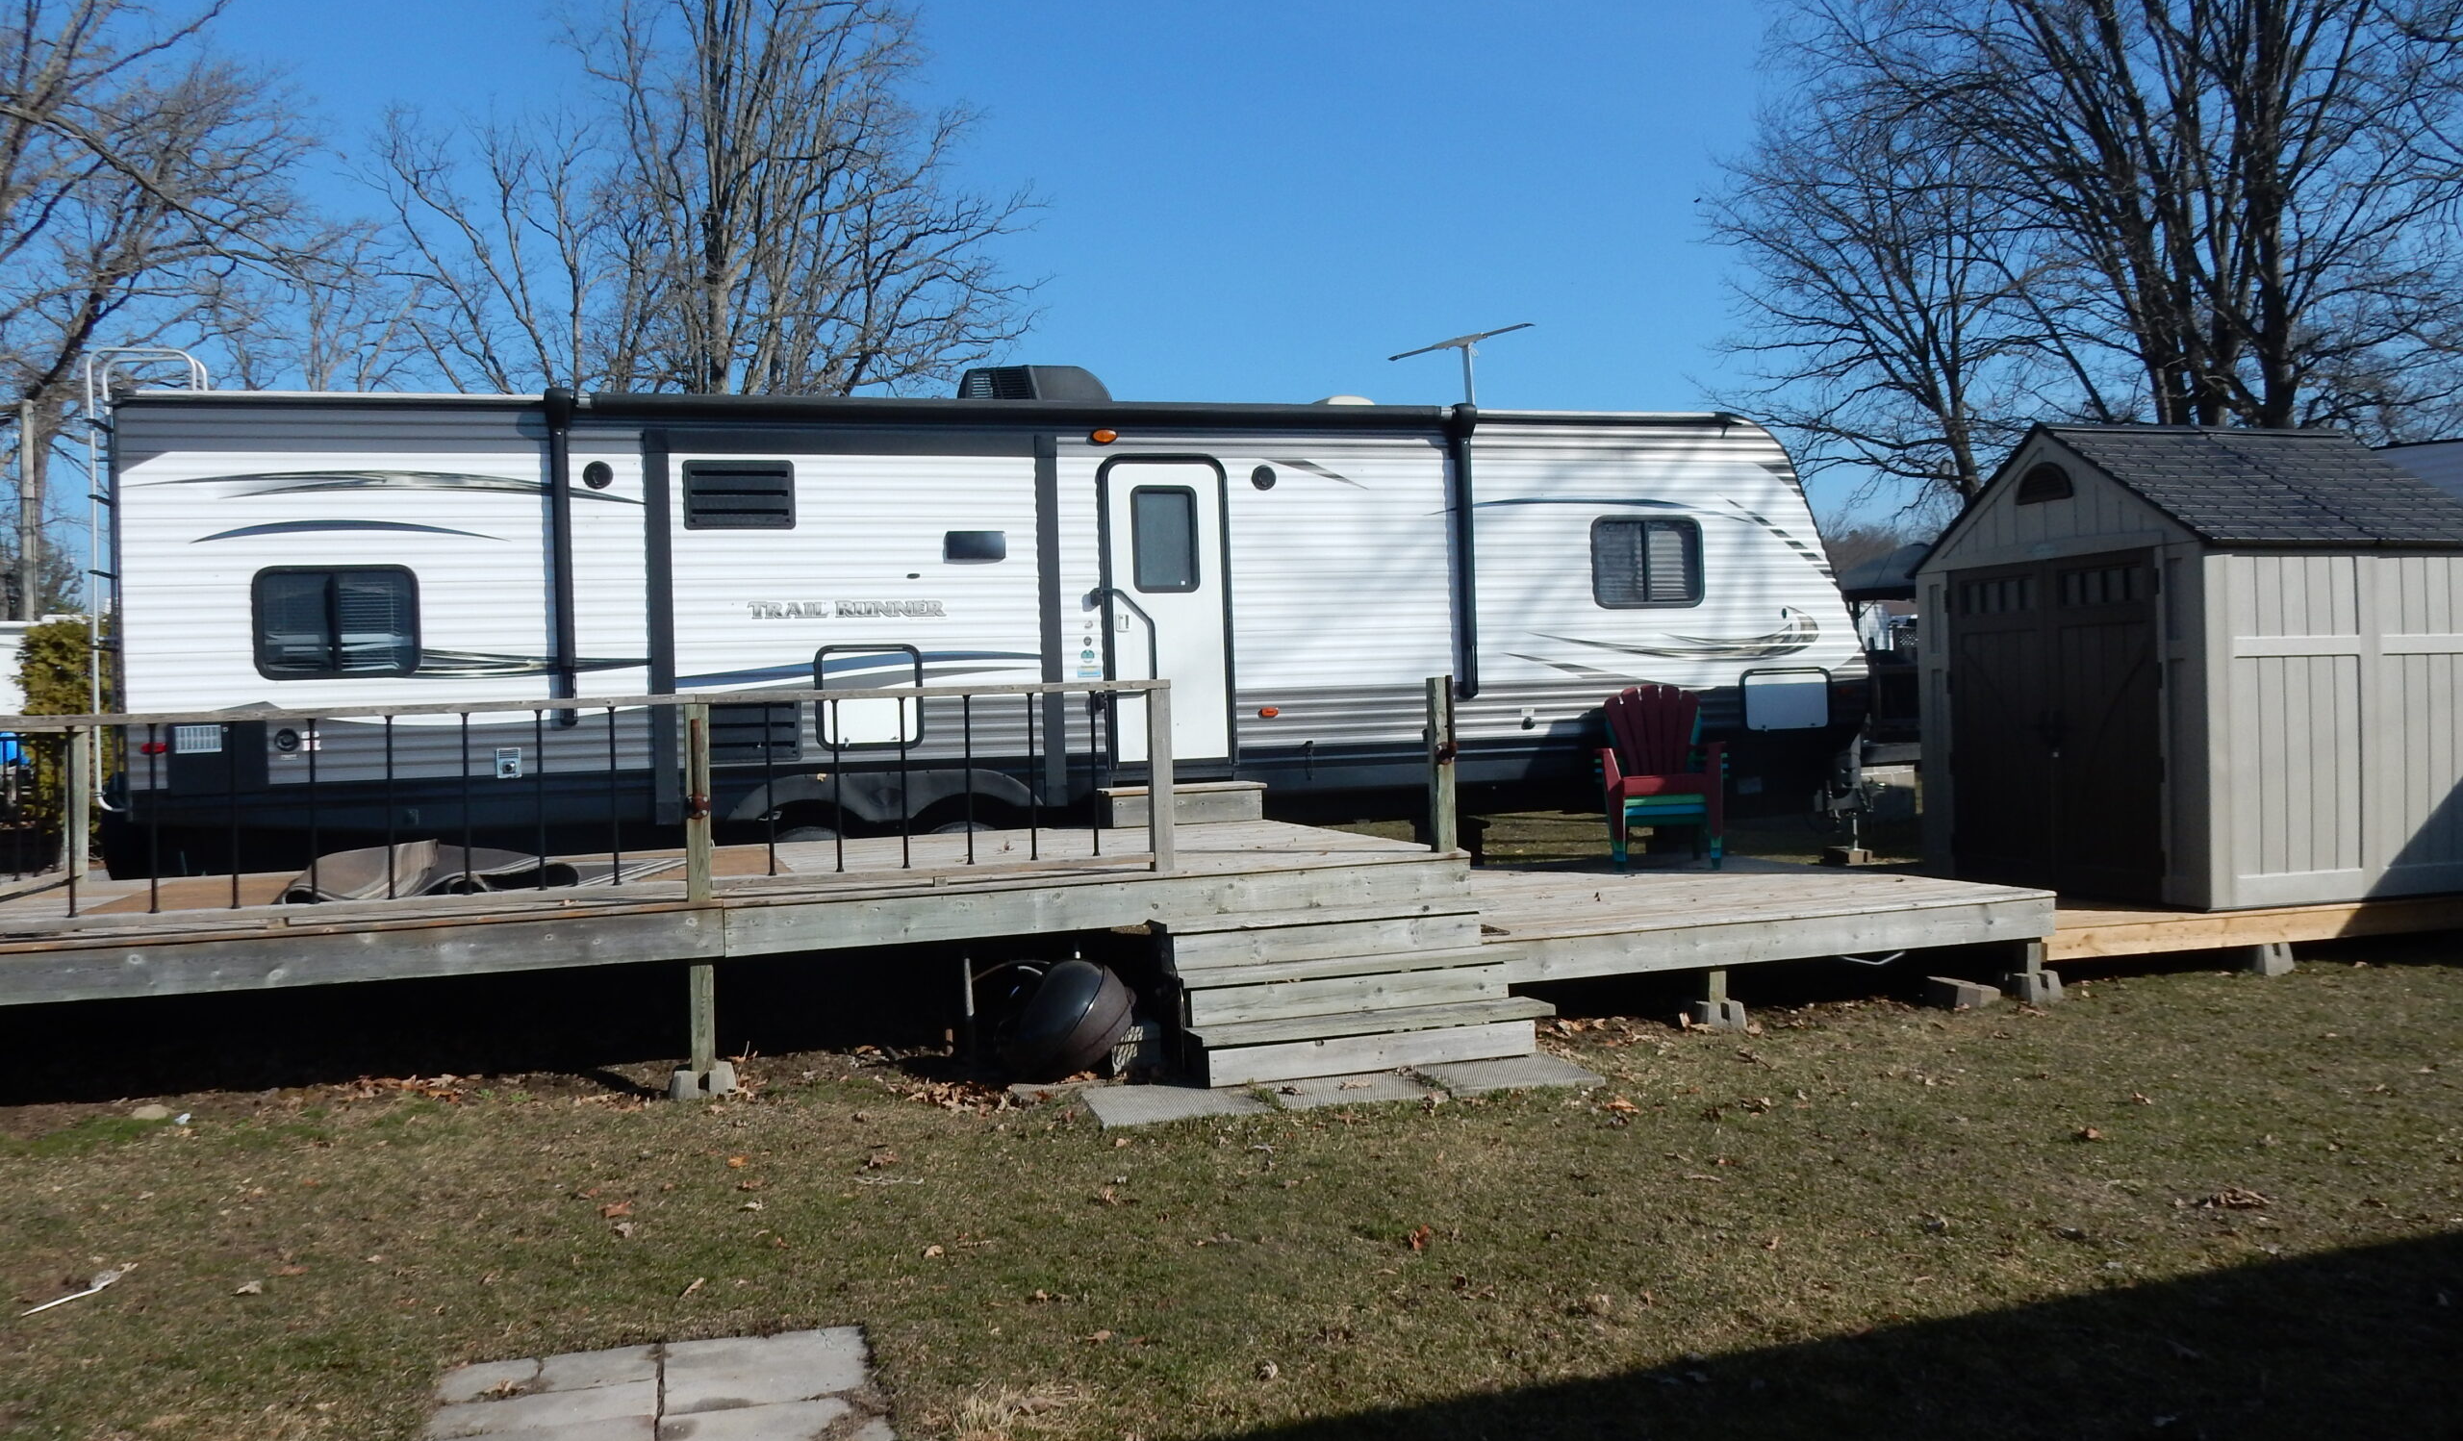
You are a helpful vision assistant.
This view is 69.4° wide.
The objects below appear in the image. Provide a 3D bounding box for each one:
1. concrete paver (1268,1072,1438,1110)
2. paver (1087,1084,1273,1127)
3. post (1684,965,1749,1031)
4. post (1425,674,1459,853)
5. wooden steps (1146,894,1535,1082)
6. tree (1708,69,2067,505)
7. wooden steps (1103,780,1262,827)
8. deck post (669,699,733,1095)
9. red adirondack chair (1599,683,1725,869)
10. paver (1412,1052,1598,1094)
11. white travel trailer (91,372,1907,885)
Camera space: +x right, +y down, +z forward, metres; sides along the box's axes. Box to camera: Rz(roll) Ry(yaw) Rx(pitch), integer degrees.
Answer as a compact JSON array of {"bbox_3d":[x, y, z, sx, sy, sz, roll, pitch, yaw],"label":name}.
[{"bbox_3d":[0.418,1.437,6.882,0.620,0.050,0.610,-2,1,-14],"label":"concrete paver"},{"bbox_3d":[-0.236,1.457,6.690,0.620,0.050,0.610,-2,1,-14],"label":"paver"},{"bbox_3d":[2.172,1.251,8.105,0.230,0.314,0.230,-2,1,-19],"label":"post"},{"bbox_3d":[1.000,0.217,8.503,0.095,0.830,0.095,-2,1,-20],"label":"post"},{"bbox_3d":[0.483,1.128,7.512,1.500,0.570,0.830,-2,1,-19],"label":"wooden steps"},{"bbox_3d":[10.348,-4.754,27.955,5.400,10.623,5.300,-2,1,0],"label":"tree"},{"bbox_3d":[-0.322,0.504,10.871,1.020,0.240,0.420,-2,1,-17],"label":"wooden steps"},{"bbox_3d":[-2.083,0.693,6.934,0.220,1.550,0.220,-2,1,-21],"label":"deck post"},{"bbox_3d":[2.673,0.337,11.105,0.780,1.120,0.900,-2,1,9],"label":"red adirondack chair"},{"bbox_3d":[1.047,1.417,7.042,0.620,0.050,0.610,-2,1,-15],"label":"paver"},{"bbox_3d":[-0.935,-0.521,12.195,11.300,3.450,2.500,-2,1,-16],"label":"white travel trailer"}]

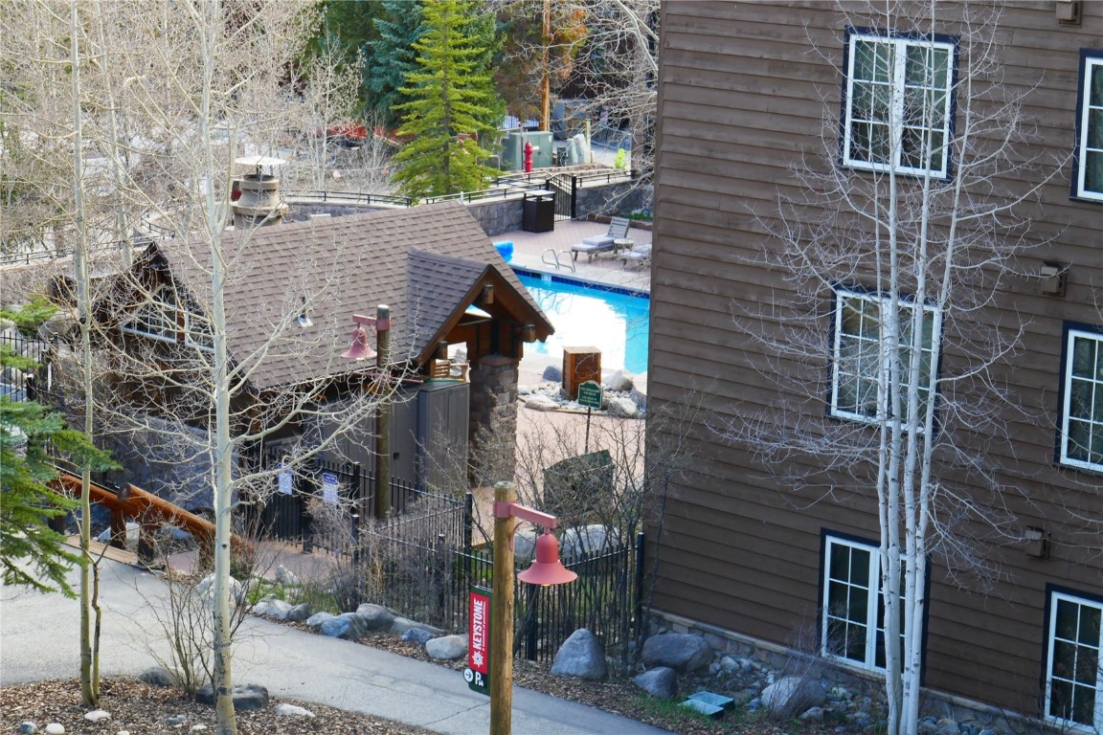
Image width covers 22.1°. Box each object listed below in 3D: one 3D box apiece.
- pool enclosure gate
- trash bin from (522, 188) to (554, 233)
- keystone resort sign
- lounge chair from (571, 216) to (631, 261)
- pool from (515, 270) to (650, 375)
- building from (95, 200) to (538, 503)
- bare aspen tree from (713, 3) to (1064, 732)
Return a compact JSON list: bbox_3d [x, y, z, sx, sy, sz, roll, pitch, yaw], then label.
[{"bbox_3d":[-2.451,2.470,38.898,7.884,1.566,2.106,12,16,42],"label":"pool enclosure gate"},{"bbox_3d":[-0.385,-4.122,74.238,0.620,1.060,0.620,12,16,42],"label":"trash bin"},{"bbox_3d":[-0.616,2.328,24.000,0.320,0.900,0.060,12,16,42],"label":"keystone resort sign"},{"bbox_3d":[1.267,-3.160,70.098,0.620,0.920,1.650,12,16,42],"label":"lounge chair"},{"bbox_3d":[0.257,-0.597,62.495,10.997,1.200,7.113,12,16,42],"label":"pool"},{"bbox_3d":[-3.727,-0.190,44.934,4.900,4.350,6.500,12,16,42],"label":"building"},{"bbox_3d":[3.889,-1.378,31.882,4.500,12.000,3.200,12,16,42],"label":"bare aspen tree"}]

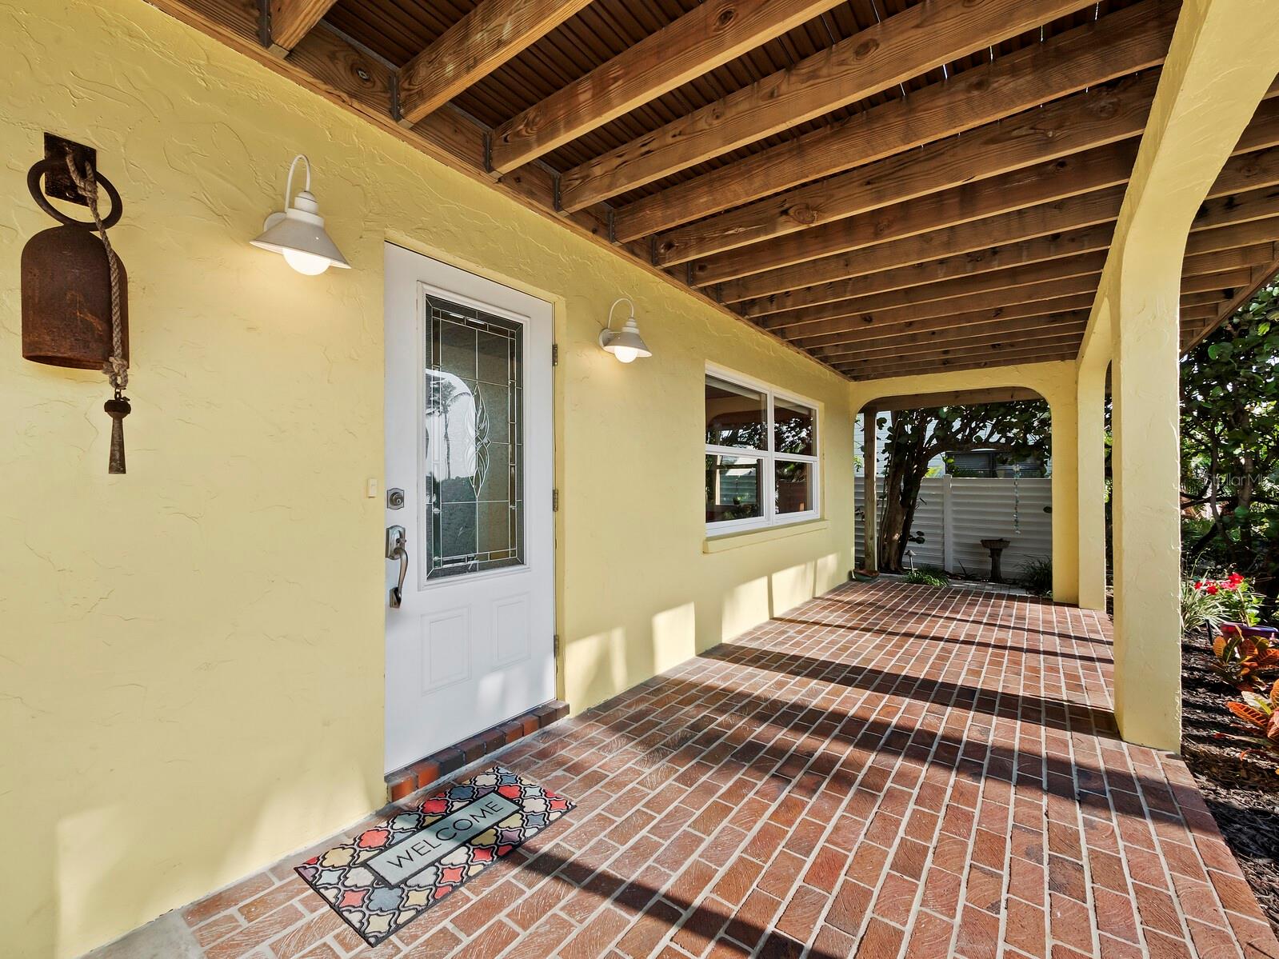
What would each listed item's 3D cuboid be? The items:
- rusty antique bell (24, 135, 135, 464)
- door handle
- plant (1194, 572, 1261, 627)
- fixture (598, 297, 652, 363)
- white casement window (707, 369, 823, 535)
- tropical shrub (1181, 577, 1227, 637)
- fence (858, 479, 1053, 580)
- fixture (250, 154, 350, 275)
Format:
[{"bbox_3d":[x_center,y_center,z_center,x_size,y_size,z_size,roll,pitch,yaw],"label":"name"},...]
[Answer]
[{"bbox_3d":[-1.376,-0.447,1.274,0.190,0.850,0.185,0,0,38],"label":"rusty antique bell"},{"bbox_3d":[-0.953,0.351,2.060,0.070,0.325,0.073,0,0,38],"label":"door handle"},{"bbox_3d":[4.774,0.978,4.200,0.400,0.410,0.400,0,0,38],"label":"plant"},{"bbox_3d":[-0.075,-0.831,2.846,0.295,0.390,0.267,0,0,38],"label":"fixture"},{"bbox_3d":[1.214,-0.189,4.874,0.090,1.275,2.570,0,0,38],"label":"white casement window"},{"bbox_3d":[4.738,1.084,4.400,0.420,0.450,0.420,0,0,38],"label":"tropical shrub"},{"bbox_3d":[4.455,0.677,7.380,2.700,1.380,0.090,0,0,38],"label":"fence"},{"bbox_3d":[-1.047,-0.837,1.607,0.295,0.390,0.267,0,0,38],"label":"fixture"}]

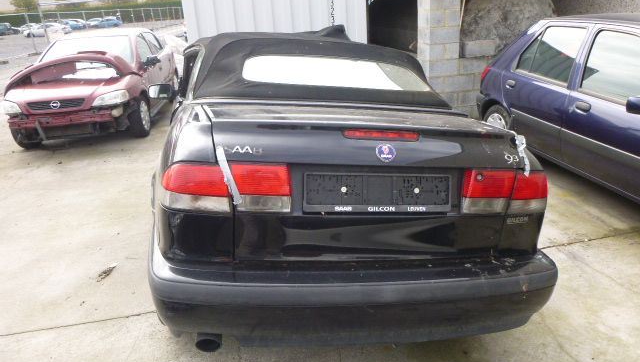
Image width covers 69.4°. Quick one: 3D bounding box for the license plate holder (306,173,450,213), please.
[{"bbox_3d":[0.208,0.043,1.606,0.530,0.135,0.022,1,2,-11],"label":"license plate holder"}]

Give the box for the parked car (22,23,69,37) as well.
[{"bbox_3d":[-30.234,-16.606,51.000,4.300,1.450,1.750,-5,20,-2],"label":"parked car"}]

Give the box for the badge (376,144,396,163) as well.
[{"bbox_3d":[0.230,-0.095,1.597,0.066,0.066,0.008,1,-6,-11],"label":"badge"}]

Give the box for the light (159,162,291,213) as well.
[{"bbox_3d":[-0.319,0.015,1.568,0.430,0.177,0.190,1,19,-11],"label":"light"}]

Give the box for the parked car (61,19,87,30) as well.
[{"bbox_3d":[-35.056,-22.276,66.000,4.200,1.450,1.750,8,23,30],"label":"parked car"}]

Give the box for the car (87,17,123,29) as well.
[{"bbox_3d":[-29.701,-21.836,64.000,4.200,1.450,1.750,-9,20,-14],"label":"car"}]

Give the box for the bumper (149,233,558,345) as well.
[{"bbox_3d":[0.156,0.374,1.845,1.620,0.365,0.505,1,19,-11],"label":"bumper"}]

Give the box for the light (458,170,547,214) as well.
[{"bbox_3d":[0.711,0.030,1.772,0.430,0.177,0.190,1,19,-11],"label":"light"}]

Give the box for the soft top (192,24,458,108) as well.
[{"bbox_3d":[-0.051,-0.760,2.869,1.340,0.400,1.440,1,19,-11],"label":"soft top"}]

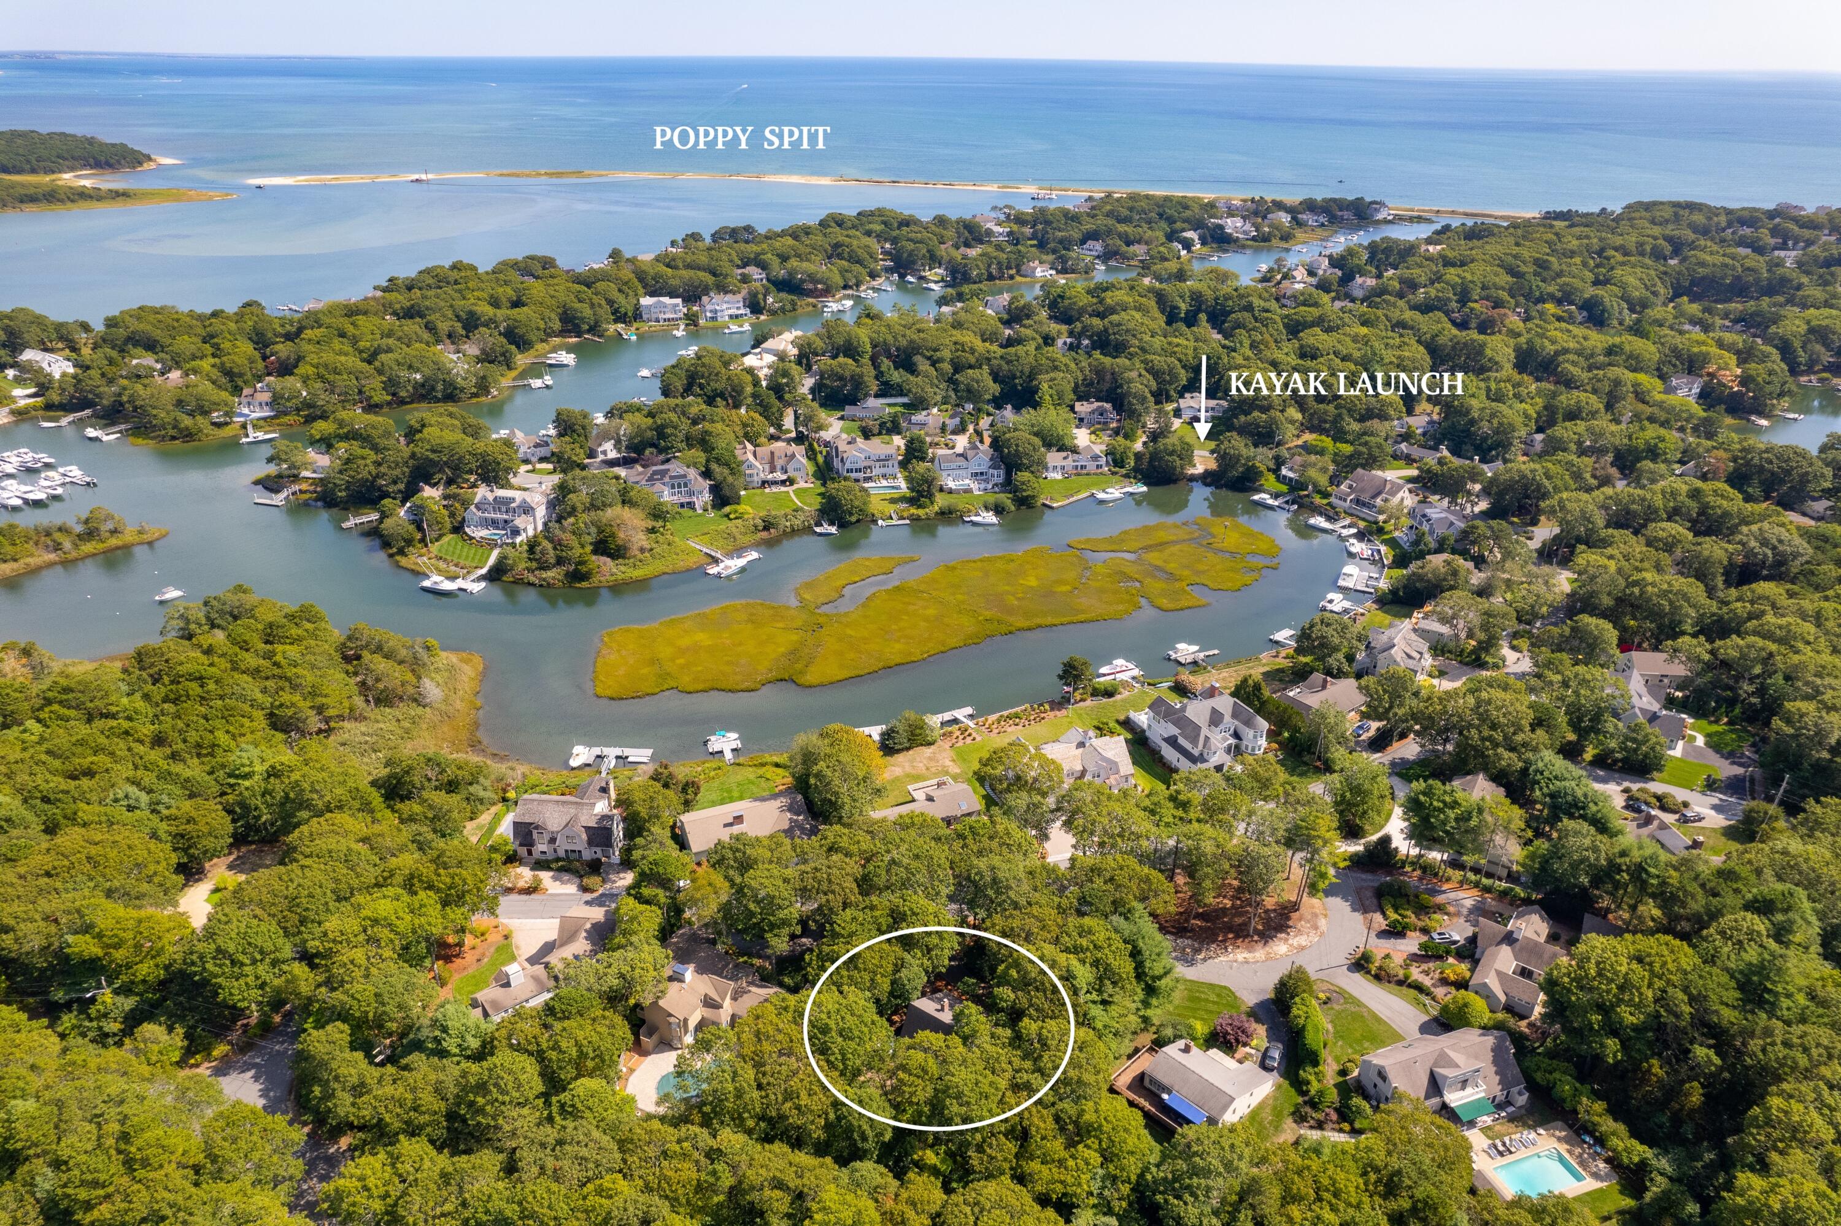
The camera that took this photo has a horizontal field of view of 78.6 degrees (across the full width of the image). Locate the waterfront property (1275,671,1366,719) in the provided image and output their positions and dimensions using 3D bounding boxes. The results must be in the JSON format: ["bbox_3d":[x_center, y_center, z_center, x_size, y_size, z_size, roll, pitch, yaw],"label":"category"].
[{"bbox_3d":[83.710,17.990,235.060,15.300,5.800,12.500,-16,31,-30],"label":"waterfront property"}]

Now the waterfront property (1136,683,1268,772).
[{"bbox_3d":[56.590,21.910,222.090,18.000,9.800,18.500,-13,29,-25],"label":"waterfront property"}]

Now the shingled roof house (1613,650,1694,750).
[{"bbox_3d":[155.430,17.230,236.710,18.990,8.500,28.090,4,27,7],"label":"shingled roof house"}]

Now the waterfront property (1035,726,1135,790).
[{"bbox_3d":[31.220,27.580,212.720,15.300,7.500,13.300,-7,28,-15],"label":"waterfront property"}]

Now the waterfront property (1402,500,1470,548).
[{"bbox_3d":[154.720,-25.790,330.050,14.710,9.000,18.350,-1,27,-4],"label":"waterfront property"}]

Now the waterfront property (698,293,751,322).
[{"bbox_3d":[-103.000,-162.980,596.390,26.350,11.500,16.940,-11,29,-21],"label":"waterfront property"}]

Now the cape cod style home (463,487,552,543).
[{"bbox_3d":[-117.610,-29.490,318.800,21.000,11.000,15.000,5,27,9],"label":"cape cod style home"}]

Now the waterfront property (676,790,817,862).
[{"bbox_3d":[-30.230,36.340,195.660,21.300,5.800,12.300,-11,29,-21],"label":"waterfront property"}]

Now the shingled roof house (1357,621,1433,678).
[{"bbox_3d":[109.430,7.650,260.160,14.500,9.500,18.000,17,31,29],"label":"shingled roof house"}]

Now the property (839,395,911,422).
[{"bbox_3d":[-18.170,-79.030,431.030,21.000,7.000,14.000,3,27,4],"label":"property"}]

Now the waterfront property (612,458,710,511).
[{"bbox_3d":[-80.570,-40.910,354.270,25.500,12.000,15.000,-4,27,-10],"label":"waterfront property"}]

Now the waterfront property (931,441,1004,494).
[{"bbox_3d":[16.010,-48.370,369.600,20.500,11.500,14.000,-4,27,-9],"label":"waterfront property"}]

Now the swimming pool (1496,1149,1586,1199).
[{"bbox_3d":[77.860,70.840,141.080,9.700,1.500,4.850,-8,28,-17],"label":"swimming pool"}]

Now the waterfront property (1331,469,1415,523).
[{"bbox_3d":[140.790,-37.140,352.490,18.070,9.000,18.350,-14,30,-26],"label":"waterfront property"}]

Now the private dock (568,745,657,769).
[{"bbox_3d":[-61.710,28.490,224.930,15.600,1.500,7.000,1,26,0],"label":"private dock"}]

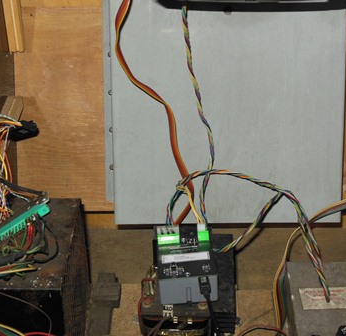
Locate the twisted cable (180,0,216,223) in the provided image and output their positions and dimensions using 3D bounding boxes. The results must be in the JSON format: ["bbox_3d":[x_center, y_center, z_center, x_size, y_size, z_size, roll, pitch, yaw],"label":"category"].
[{"bbox_3d":[0.030,-0.053,0.660,0.022,0.226,0.026,-6,-5,0],"label":"twisted cable"}]

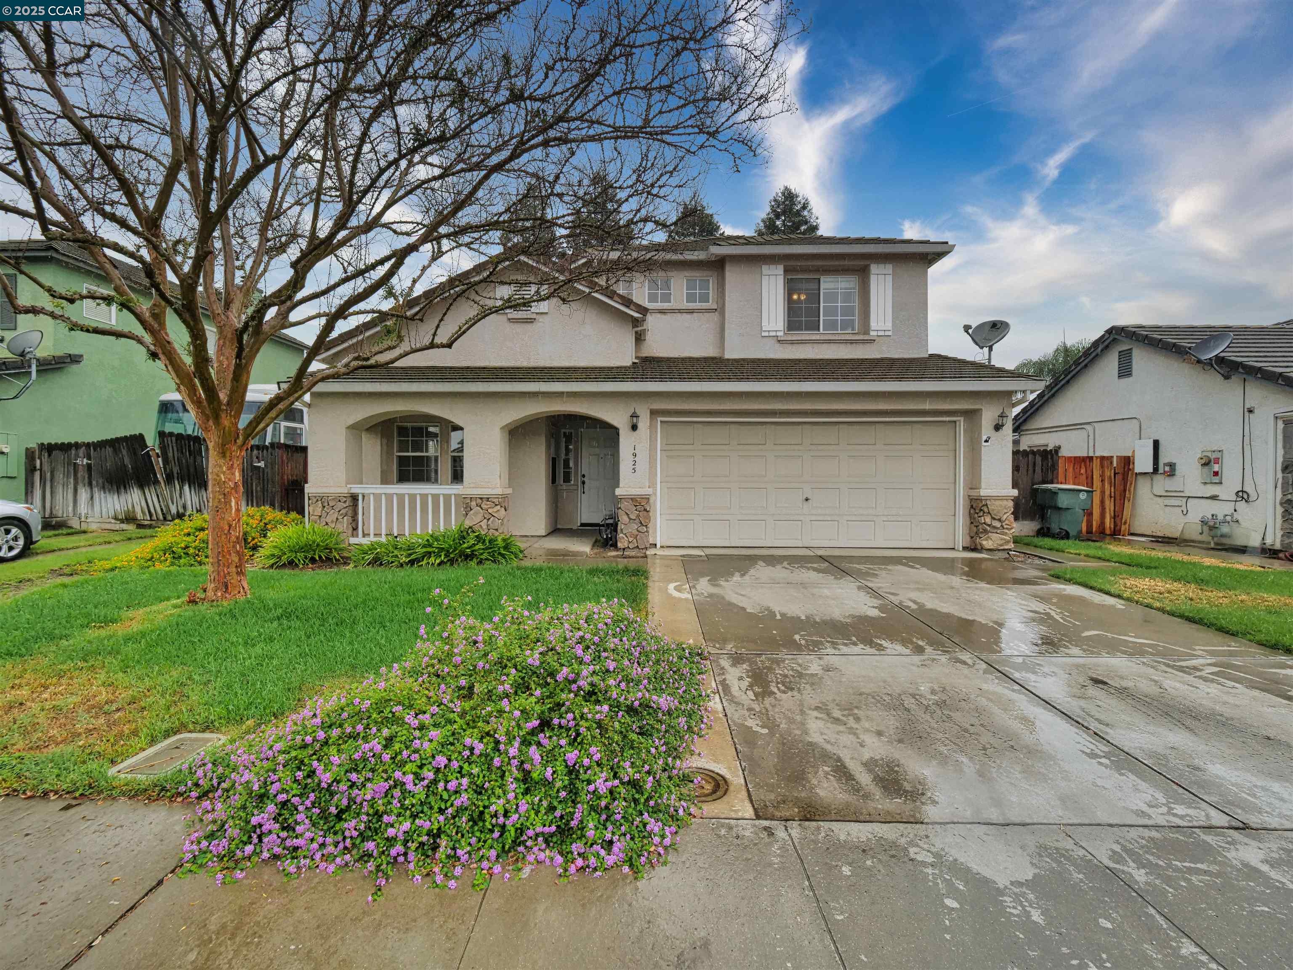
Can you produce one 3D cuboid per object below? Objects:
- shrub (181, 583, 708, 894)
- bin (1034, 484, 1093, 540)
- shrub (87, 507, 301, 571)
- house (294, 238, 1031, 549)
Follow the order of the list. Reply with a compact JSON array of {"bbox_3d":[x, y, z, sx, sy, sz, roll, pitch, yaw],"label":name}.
[{"bbox_3d":[-0.820,1.060,2.780,2.350,0.840,1.700,0,0,1],"label":"shrub"},{"bbox_3d":[8.480,0.570,10.600,0.800,1.100,0.680,0,0,10],"label":"bin"},{"bbox_3d":[-6.400,0.750,7.750,2.100,0.780,1.700,0,0,1],"label":"shrub"},{"bbox_3d":[0.200,-2.350,13.400,11.700,6.900,10.900,0,0,1],"label":"house"}]

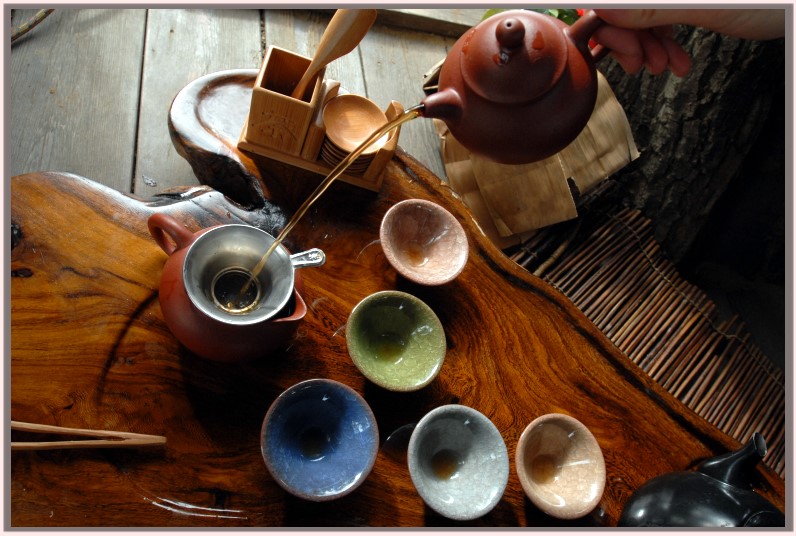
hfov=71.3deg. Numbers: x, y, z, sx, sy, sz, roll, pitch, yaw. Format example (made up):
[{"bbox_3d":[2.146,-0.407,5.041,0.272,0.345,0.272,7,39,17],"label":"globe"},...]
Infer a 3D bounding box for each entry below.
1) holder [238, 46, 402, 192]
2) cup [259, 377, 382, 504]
[{"bbox_3d":[-0.064,-0.130,0.485,0.131,0.073,0.060,16,61,-12],"label":"holder"},{"bbox_3d":[-0.057,0.123,0.390,0.079,0.044,0.079,8,63,-16],"label":"cup"}]

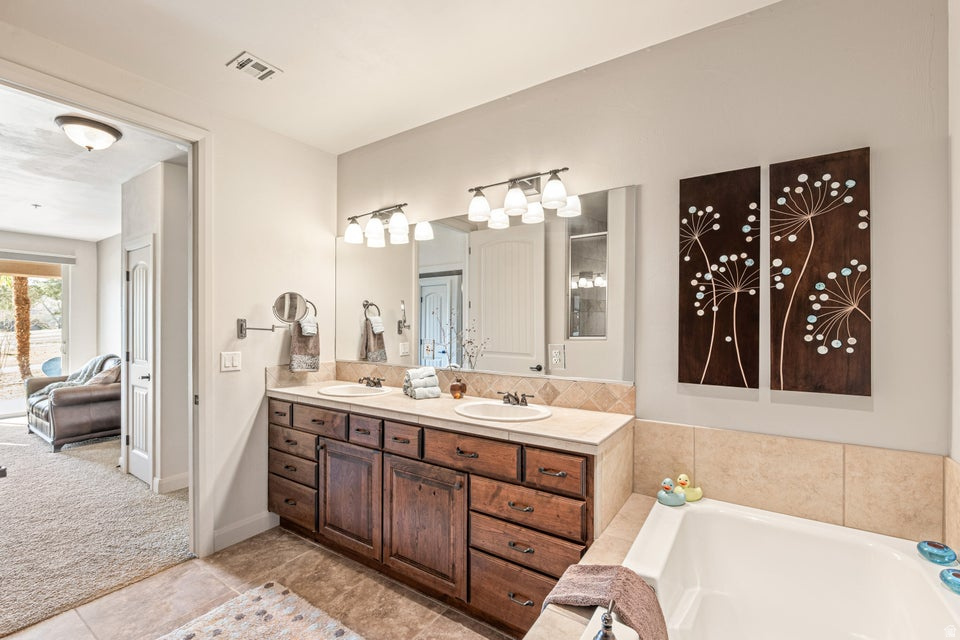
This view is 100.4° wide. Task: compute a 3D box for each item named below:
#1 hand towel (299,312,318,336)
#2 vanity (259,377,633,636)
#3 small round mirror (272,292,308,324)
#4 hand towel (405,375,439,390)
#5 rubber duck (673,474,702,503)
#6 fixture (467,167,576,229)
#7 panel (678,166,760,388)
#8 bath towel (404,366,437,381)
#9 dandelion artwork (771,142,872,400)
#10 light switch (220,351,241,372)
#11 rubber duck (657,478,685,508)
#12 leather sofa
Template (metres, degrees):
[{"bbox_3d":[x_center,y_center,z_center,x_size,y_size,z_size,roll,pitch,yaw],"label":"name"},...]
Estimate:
[{"bbox_3d":[-1.223,0.037,2.836,0.075,0.160,0.095,0,0,33],"label":"hand towel"},{"bbox_3d":[-0.337,0.934,2.329,2.245,0.931,0.545,0,0,33],"label":"vanity"},{"bbox_3d":[-1.235,-0.085,2.608,0.222,0.210,0.030,0,0,-15],"label":"small round mirror"},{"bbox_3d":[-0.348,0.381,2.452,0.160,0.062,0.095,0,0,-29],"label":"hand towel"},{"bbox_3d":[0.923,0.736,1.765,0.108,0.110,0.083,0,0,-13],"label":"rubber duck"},{"bbox_3d":[0.209,-0.674,2.182,0.605,0.222,0.173,0,0,33],"label":"fixture"},{"bbox_3d":[1.032,-0.172,1.733,0.302,0.914,0.028,0,0,33],"label":"panel"},{"bbox_3d":[-0.359,0.323,2.471,0.155,0.062,0.075,0,0,-29],"label":"bath towel"},{"bbox_3d":[1.310,-0.173,1.553,0.302,0.914,0.028,0,0,33],"label":"dandelion artwork"},{"bbox_3d":[-1.559,0.263,2.501,0.010,0.121,0.118,0,0,33],"label":"light switch"},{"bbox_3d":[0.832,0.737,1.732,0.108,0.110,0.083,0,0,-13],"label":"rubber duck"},{"bbox_3d":[-4.796,0.940,5.006,1.460,0.940,1.000,0,0,33],"label":"leather sofa"}]

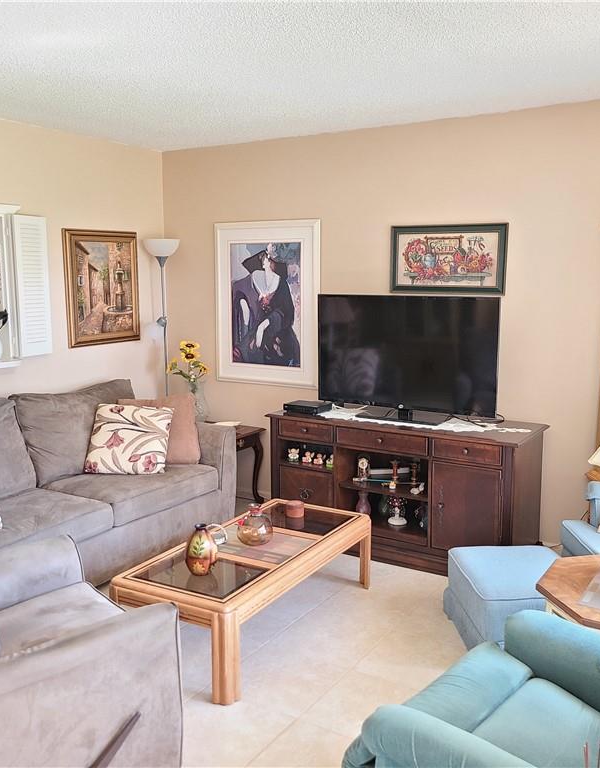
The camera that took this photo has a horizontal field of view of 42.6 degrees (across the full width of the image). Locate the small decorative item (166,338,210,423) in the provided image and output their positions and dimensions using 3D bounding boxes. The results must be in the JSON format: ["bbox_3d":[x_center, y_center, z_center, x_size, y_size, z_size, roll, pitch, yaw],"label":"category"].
[{"bbox_3d":[-0.770,-0.006,5.315,0.290,0.580,0.280,0,8,0],"label":"small decorative item"}]

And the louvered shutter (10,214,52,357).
[{"bbox_3d":[-1.598,-0.580,4.592,0.050,0.830,0.240,5,9,32],"label":"louvered shutter"}]

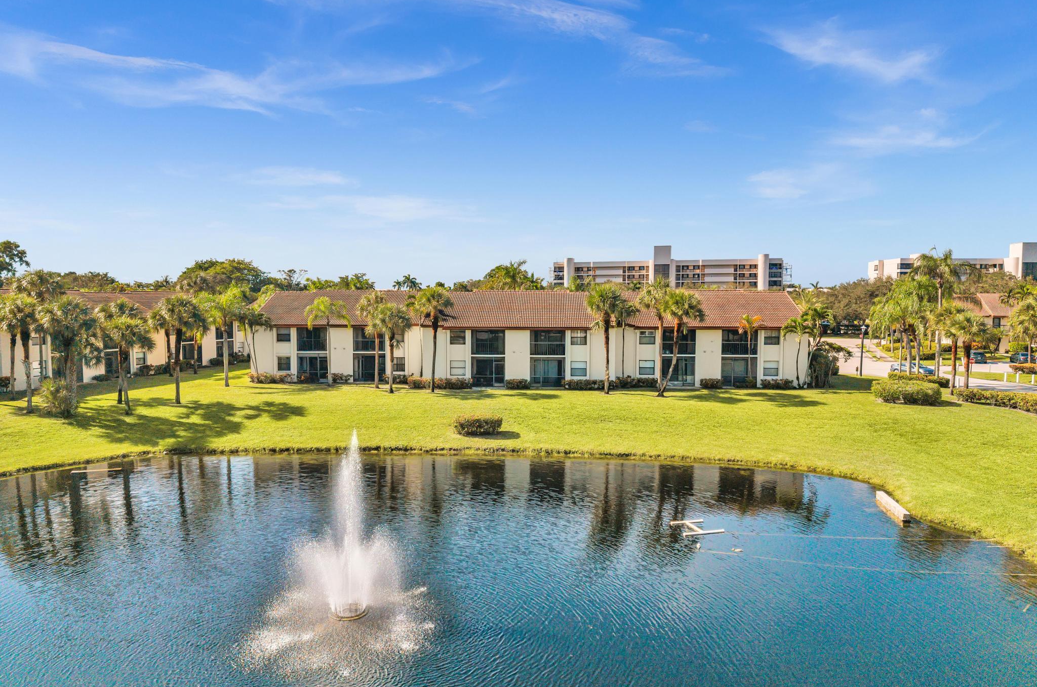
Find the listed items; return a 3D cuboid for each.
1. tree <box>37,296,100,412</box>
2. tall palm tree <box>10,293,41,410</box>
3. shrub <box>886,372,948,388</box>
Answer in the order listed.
[{"bbox_3d":[-32.989,0.881,52.488,4.500,8.600,4.500,0,4,0],"label":"tree"},{"bbox_3d":[-36.376,0.780,52.711,2.300,8.610,2.300,0,4,0],"label":"tall palm tree"},{"bbox_3d":[36.500,3.288,65.466,1.600,0.950,5.800,-2,5,-23],"label":"shrub"}]

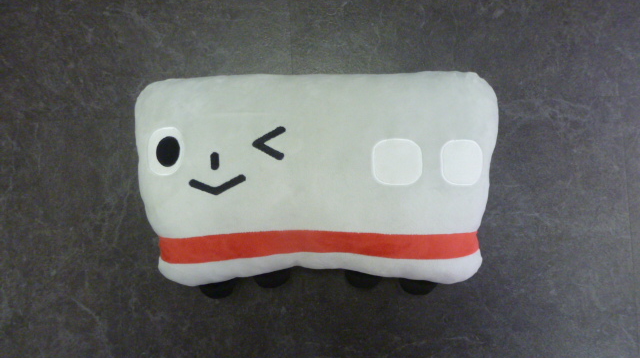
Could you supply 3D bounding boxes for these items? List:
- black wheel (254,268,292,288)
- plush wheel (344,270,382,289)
[{"bbox_3d":[-0.058,0.121,0.550,0.046,0.024,0.030,-1,88,0],"label":"black wheel"},{"bbox_3d":[0.054,0.122,0.550,0.046,0.024,0.030,-1,88,0],"label":"plush wheel"}]

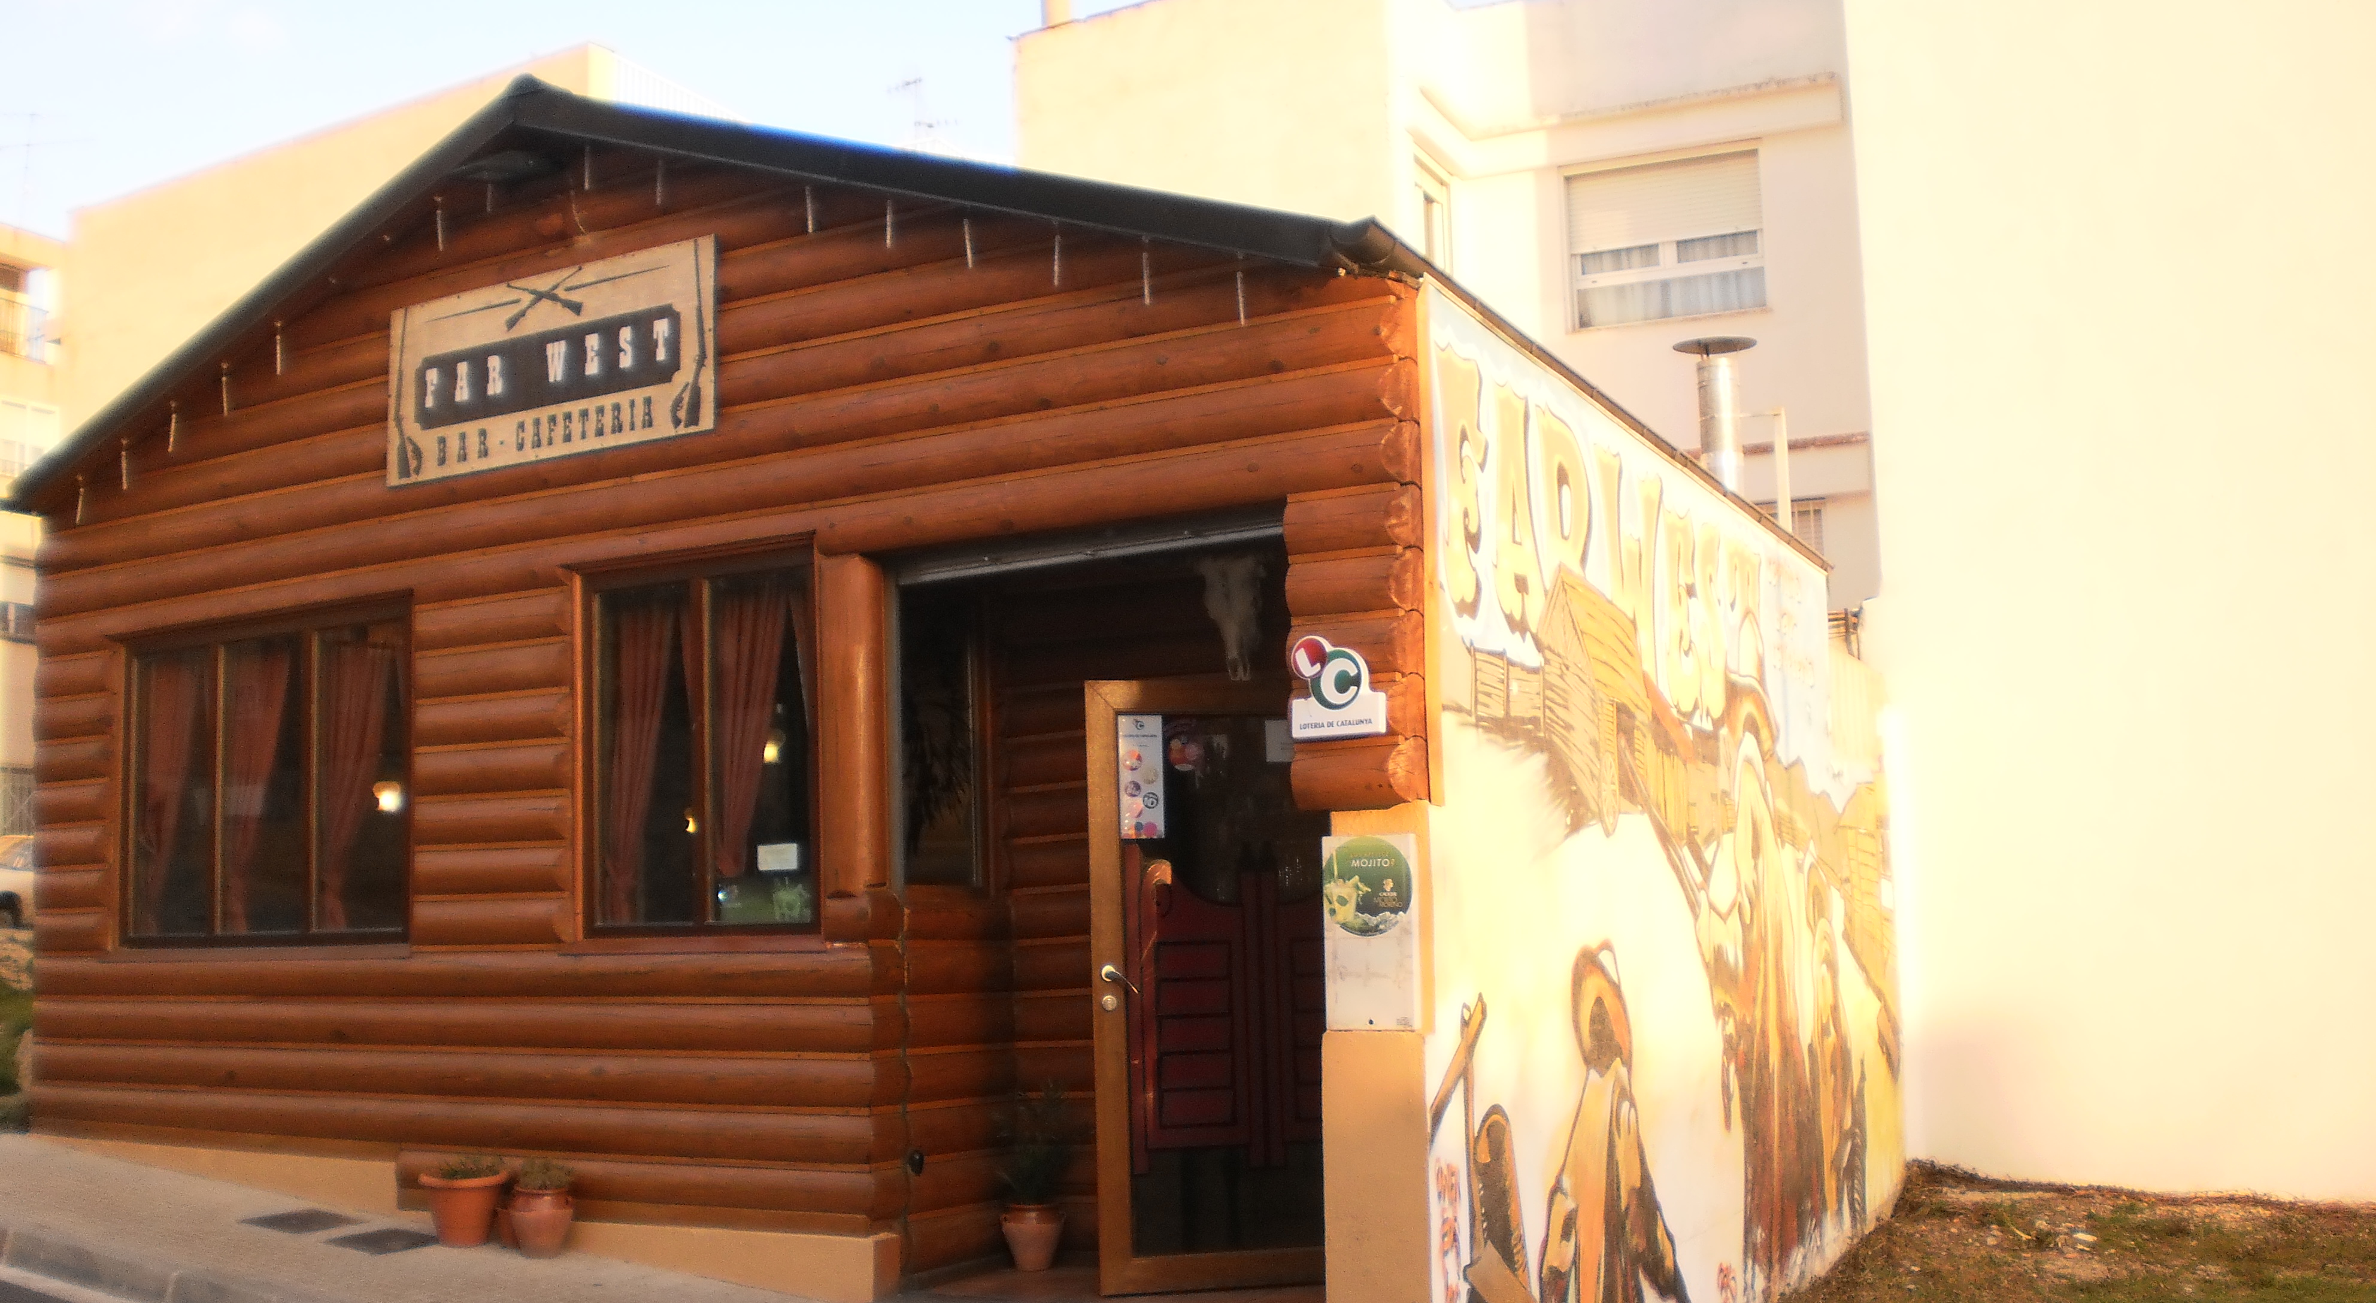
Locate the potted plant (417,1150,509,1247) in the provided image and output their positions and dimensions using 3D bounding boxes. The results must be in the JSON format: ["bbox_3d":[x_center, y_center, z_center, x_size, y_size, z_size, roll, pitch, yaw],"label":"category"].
[{"bbox_3d":[-2.664,2.000,9.069,0.334,0.325,0.334,1,-3,34],"label":"potted plant"}]

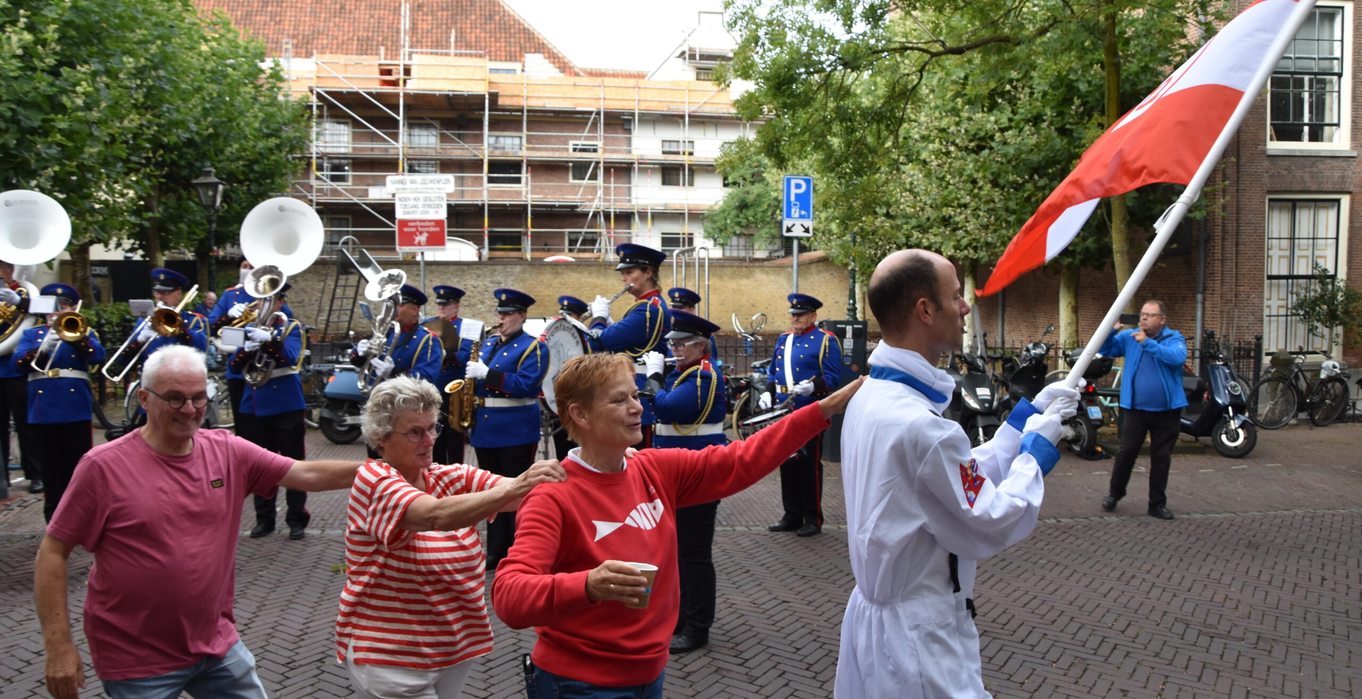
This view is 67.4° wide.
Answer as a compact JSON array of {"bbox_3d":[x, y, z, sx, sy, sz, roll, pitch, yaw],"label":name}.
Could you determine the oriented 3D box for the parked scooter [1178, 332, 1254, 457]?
[{"bbox_3d":[5.848,0.478,11.834,0.700,1.360,1.800,0,3,-12],"label":"parked scooter"}]

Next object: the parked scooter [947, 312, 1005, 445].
[{"bbox_3d":[3.149,0.359,11.879,0.700,1.570,1.750,0,3,-12],"label":"parked scooter"}]

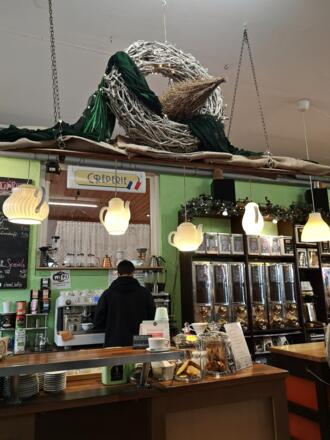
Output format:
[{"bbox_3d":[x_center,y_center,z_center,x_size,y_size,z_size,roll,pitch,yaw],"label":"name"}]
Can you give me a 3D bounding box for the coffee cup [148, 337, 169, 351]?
[{"bbox_3d":[-0.040,0.766,2.120,0.120,0.072,0.098,-1,-10,0],"label":"coffee cup"}]

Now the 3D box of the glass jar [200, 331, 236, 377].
[{"bbox_3d":[0.339,0.840,2.200,0.190,0.295,0.190,-1,-10,0],"label":"glass jar"}]

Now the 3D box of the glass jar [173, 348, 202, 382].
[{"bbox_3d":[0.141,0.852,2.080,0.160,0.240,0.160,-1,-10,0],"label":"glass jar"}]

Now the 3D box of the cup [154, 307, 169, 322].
[{"bbox_3d":[-0.021,0.606,2.200,0.088,0.098,0.088,-1,-10,0],"label":"cup"}]

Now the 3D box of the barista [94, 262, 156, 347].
[{"bbox_3d":[-0.348,1.233,2.998,0.530,1.740,0.380,1,-10,-13],"label":"barista"}]

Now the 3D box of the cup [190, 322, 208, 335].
[{"bbox_3d":[0.238,0.750,2.350,0.115,0.085,0.105,-1,-10,0],"label":"cup"}]

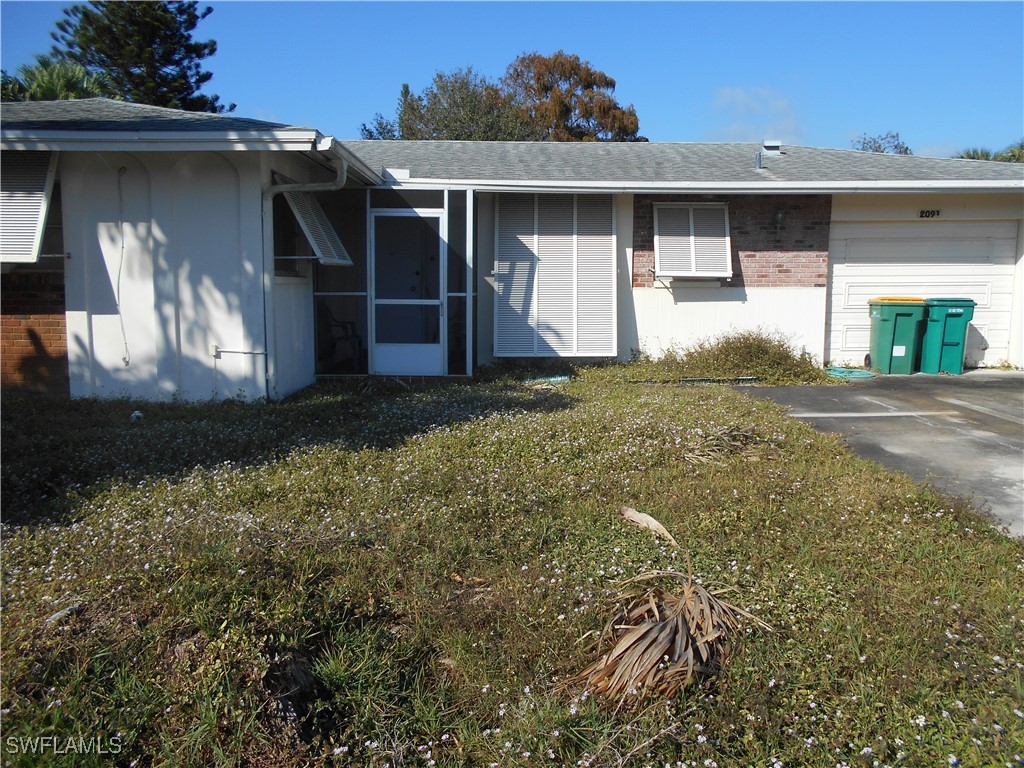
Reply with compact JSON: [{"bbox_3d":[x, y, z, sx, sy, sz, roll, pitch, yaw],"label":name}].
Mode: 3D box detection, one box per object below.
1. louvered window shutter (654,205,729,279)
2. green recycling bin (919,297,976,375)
[{"bbox_3d":[2.480,-1.970,10.516,1.040,1.080,0.060,0,-13,0],"label":"louvered window shutter"},{"bbox_3d":[5.900,-0.664,10.415,0.600,1.020,0.740,3,7,22],"label":"green recycling bin"}]

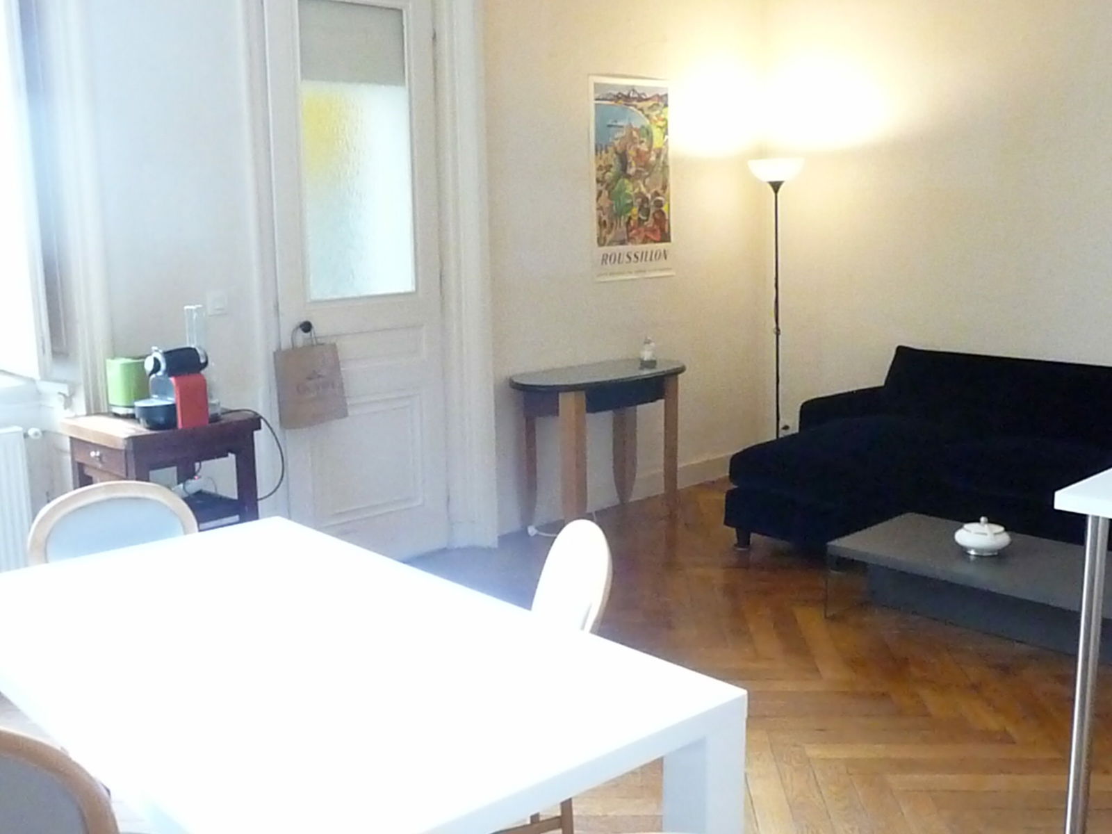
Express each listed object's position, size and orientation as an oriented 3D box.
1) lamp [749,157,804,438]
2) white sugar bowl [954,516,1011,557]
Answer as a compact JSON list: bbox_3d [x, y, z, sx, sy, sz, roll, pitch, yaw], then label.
[{"bbox_3d":[1.166,-0.482,6.558,0.285,1.770,0.285,-1,11,0],"label":"lamp"},{"bbox_3d":[1.581,0.432,4.506,0.209,0.131,0.209,-1,11,0],"label":"white sugar bowl"}]

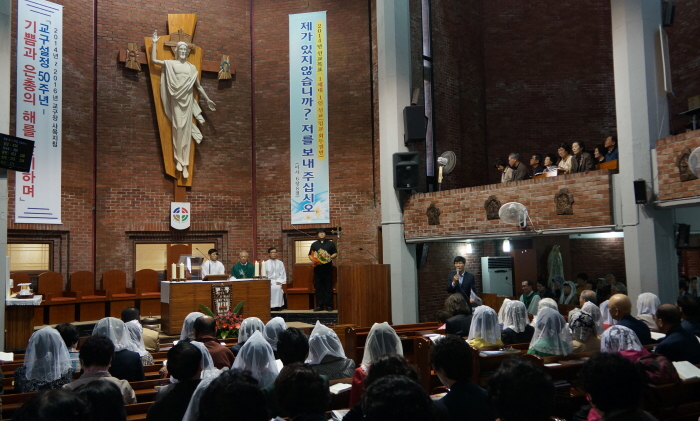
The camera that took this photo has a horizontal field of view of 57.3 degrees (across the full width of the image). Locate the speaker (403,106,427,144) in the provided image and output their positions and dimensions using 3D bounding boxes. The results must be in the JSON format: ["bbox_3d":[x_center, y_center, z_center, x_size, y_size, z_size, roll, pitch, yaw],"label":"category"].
[{"bbox_3d":[1.272,-1.668,12.500,0.400,0.640,0.360,0,-2,-14],"label":"speaker"}]

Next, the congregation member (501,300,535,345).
[{"bbox_3d":[1.654,1.572,6.773,0.450,1.250,0.720,1,-5,-33],"label":"congregation member"}]

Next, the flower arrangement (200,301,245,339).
[{"bbox_3d":[-2.237,1.915,11.242,0.760,0.633,0.520,1,-5,-26],"label":"flower arrangement"}]

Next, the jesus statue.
[{"bbox_3d":[-3.697,-2.342,14.229,1.428,3.335,0.650,0,-4,-21],"label":"jesus statue"}]

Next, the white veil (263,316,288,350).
[{"bbox_3d":[-0.629,1.050,5.450,0.220,0.290,0.240,1,-5,-26],"label":"white veil"}]

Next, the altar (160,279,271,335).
[{"bbox_3d":[-2.586,1.832,12.402,1.896,0.940,0.850,1,-5,-26],"label":"altar"}]

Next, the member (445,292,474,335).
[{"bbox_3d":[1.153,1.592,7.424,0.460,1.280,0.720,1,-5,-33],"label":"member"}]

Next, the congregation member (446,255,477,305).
[{"bbox_3d":[1.863,1.618,10.534,0.530,1.720,0.400,-2,-4,10],"label":"congregation member"}]

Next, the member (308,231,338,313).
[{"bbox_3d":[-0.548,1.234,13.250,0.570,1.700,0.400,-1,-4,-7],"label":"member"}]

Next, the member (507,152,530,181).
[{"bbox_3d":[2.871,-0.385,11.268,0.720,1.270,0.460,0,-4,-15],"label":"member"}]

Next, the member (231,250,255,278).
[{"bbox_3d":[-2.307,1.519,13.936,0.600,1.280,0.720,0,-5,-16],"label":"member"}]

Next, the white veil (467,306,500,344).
[{"bbox_3d":[1.270,1.081,6.050,0.270,0.350,0.260,0,-5,-20],"label":"white veil"}]

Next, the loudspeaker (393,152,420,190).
[{"bbox_3d":[1.086,-0.755,12.250,0.440,0.690,0.400,0,2,-16],"label":"loudspeaker"}]

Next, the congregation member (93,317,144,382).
[{"bbox_3d":[-1.803,1.460,4.876,0.460,1.300,0.700,1,-5,-26],"label":"congregation member"}]

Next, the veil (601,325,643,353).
[{"bbox_3d":[1.808,0.892,4.267,0.270,0.250,0.270,1,-5,-34],"label":"veil"}]

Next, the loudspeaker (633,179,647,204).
[{"bbox_3d":[3.880,-0.255,8.590,0.160,0.320,0.170,-4,5,33],"label":"loudspeaker"}]

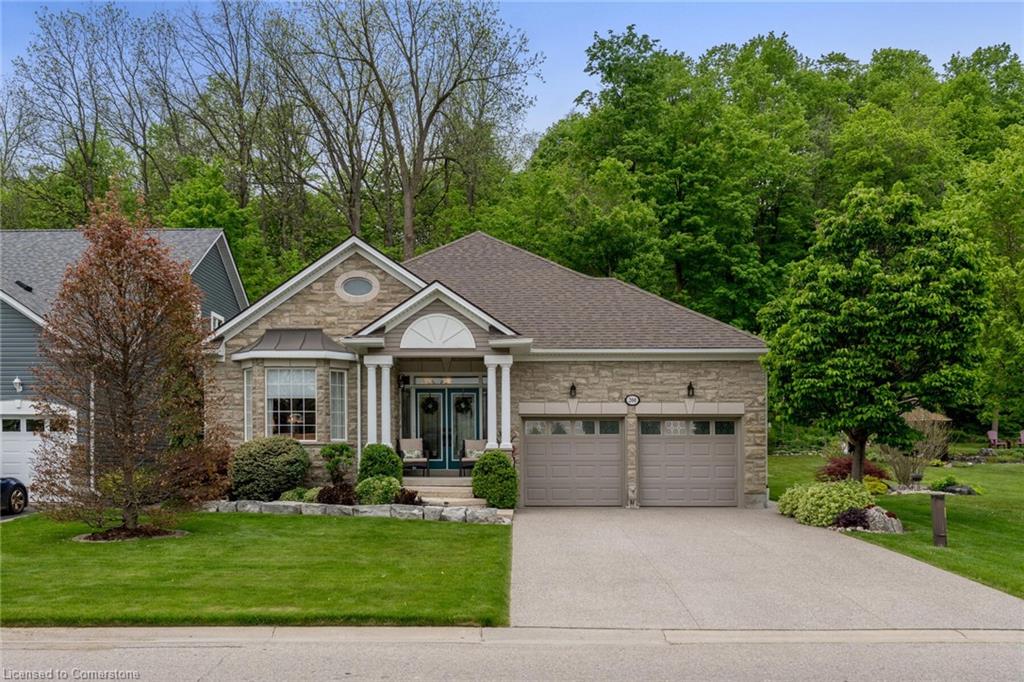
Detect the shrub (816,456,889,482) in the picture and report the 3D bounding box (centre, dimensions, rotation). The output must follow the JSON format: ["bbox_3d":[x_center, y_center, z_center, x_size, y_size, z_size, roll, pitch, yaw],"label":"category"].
[{"bbox_3d":[8.942,3.427,22.400,1.900,0.800,1.600,0,-2,0],"label":"shrub"}]

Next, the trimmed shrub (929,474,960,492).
[{"bbox_3d":[12.317,4.058,24.300,0.820,0.500,0.700,0,-3,0],"label":"trimmed shrub"}]

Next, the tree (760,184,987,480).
[{"bbox_3d":[8.688,-0.132,20.500,5.400,7.200,5.100,0,-2,0],"label":"tree"}]

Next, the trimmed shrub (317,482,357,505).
[{"bbox_3d":[-3.724,3.236,18.100,0.850,0.480,0.700,0,-2,0],"label":"trimmed shrub"}]

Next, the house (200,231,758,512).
[{"bbox_3d":[-0.350,0.350,24.600,12.800,7.300,12.000,0,0,0],"label":"house"}]

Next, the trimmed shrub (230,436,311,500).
[{"bbox_3d":[-5.294,2.828,18.700,1.740,1.450,1.600,0,-2,0],"label":"trimmed shrub"}]

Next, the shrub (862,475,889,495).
[{"bbox_3d":[10.224,4.036,24.000,0.720,0.540,0.700,0,-3,0],"label":"shrub"}]

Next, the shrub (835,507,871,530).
[{"bbox_3d":[6.826,3.548,17.100,0.730,0.500,0.620,0,-2,0],"label":"shrub"}]

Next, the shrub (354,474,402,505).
[{"bbox_3d":[-2.959,3.269,18.800,1.000,0.680,0.950,0,-3,0],"label":"shrub"}]

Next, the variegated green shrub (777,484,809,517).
[{"bbox_3d":[6.490,3.650,19.600,0.820,0.700,0.820,0,-2,0],"label":"variegated green shrub"}]

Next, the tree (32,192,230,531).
[{"bbox_3d":[-7.271,0.381,16.600,3.600,6.500,3.400,0,-3,0],"label":"tree"}]

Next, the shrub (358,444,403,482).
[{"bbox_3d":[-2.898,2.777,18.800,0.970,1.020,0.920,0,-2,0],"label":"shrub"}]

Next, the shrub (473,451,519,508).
[{"bbox_3d":[-0.372,3.128,19.300,1.020,1.270,1.000,0,-3,0],"label":"shrub"}]

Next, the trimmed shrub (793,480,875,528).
[{"bbox_3d":[6.728,3.422,17.900,1.620,0.870,1.350,0,-3,0],"label":"trimmed shrub"}]

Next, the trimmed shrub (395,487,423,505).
[{"bbox_3d":[-2.182,3.242,17.900,0.600,0.400,0.520,0,-2,0],"label":"trimmed shrub"}]

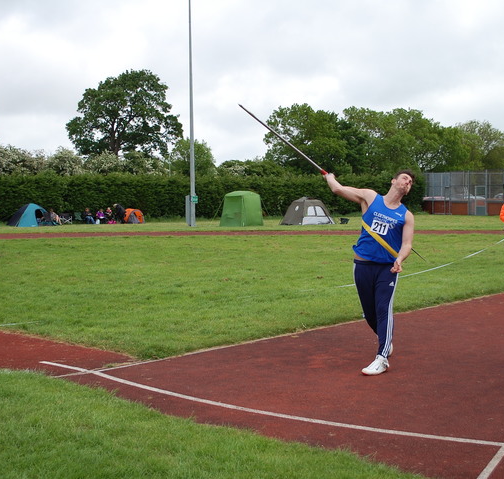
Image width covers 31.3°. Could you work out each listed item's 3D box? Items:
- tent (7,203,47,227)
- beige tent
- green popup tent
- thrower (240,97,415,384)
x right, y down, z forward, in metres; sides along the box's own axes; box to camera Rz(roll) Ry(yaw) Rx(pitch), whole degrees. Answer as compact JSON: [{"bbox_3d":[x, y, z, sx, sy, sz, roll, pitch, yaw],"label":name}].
[{"bbox_3d":[-14.550,-1.631,59.300,2.600,1.550,2.200,-2,3,-30],"label":"tent"},{"bbox_3d":[3.550,-1.830,59.000,2.650,1.750,2.600,-2,3,-33],"label":"beige tent"},{"bbox_3d":[-0.650,-1.902,56.200,1.950,2.180,1.950,2,3,39],"label":"green popup tent"},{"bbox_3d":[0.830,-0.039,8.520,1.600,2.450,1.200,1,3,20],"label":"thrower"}]

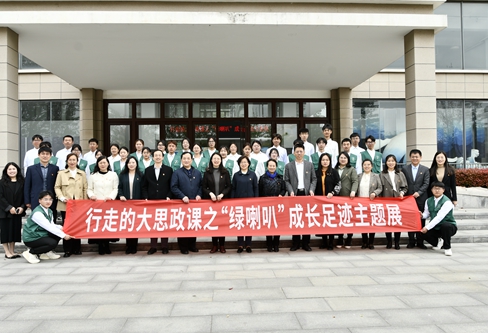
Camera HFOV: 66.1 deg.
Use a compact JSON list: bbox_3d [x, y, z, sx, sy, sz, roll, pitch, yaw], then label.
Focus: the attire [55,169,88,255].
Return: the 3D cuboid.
[{"bbox_3d":[-2.816,0.751,6.120,0.550,1.430,0.340,0,-1,-8],"label":"attire"}]

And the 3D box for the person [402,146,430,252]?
[{"bbox_3d":[2.976,0.551,6.486,0.490,1.702,0.310,-1,-1,9],"label":"person"}]

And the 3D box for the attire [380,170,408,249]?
[{"bbox_3d":[2.609,0.751,6.500,0.490,1.370,0.320,-1,-1,6],"label":"attire"}]

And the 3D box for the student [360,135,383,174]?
[{"bbox_3d":[2.635,0.263,7.748,0.460,1.780,0.290,-1,-1,5],"label":"student"}]

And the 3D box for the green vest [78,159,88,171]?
[{"bbox_3d":[-3.119,0.131,7.045,0.420,0.600,0.250,-1,-1,-9],"label":"green vest"}]

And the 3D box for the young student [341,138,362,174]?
[{"bbox_3d":[2.081,0.317,7.391,0.480,1.740,0.300,-1,-1,4],"label":"young student"}]

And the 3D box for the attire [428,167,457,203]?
[{"bbox_3d":[3.619,0.372,6.800,0.480,0.660,0.280,-1,-1,6],"label":"attire"}]

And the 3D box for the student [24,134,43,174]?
[{"bbox_3d":[-4.017,0.266,7.285,0.480,1.770,0.290,-1,-1,-12],"label":"student"}]

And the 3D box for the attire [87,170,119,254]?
[{"bbox_3d":[-2.404,0.767,6.371,0.500,1.420,0.330,-1,-1,-8],"label":"attire"}]

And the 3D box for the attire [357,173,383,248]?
[{"bbox_3d":[2.176,0.763,6.500,0.470,1.330,0.320,-1,-1,5],"label":"attire"}]

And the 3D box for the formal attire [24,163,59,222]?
[{"bbox_3d":[-3.380,0.696,6.267,0.530,1.544,0.300,-1,-1,-12],"label":"formal attire"}]

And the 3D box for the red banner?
[{"bbox_3d":[0.000,0.819,6.298,5.920,0.635,0.140,-1,-1,-3],"label":"red banner"}]

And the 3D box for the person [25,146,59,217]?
[{"bbox_3d":[-3.440,0.580,6.368,0.520,1.820,0.330,0,-1,-16],"label":"person"}]

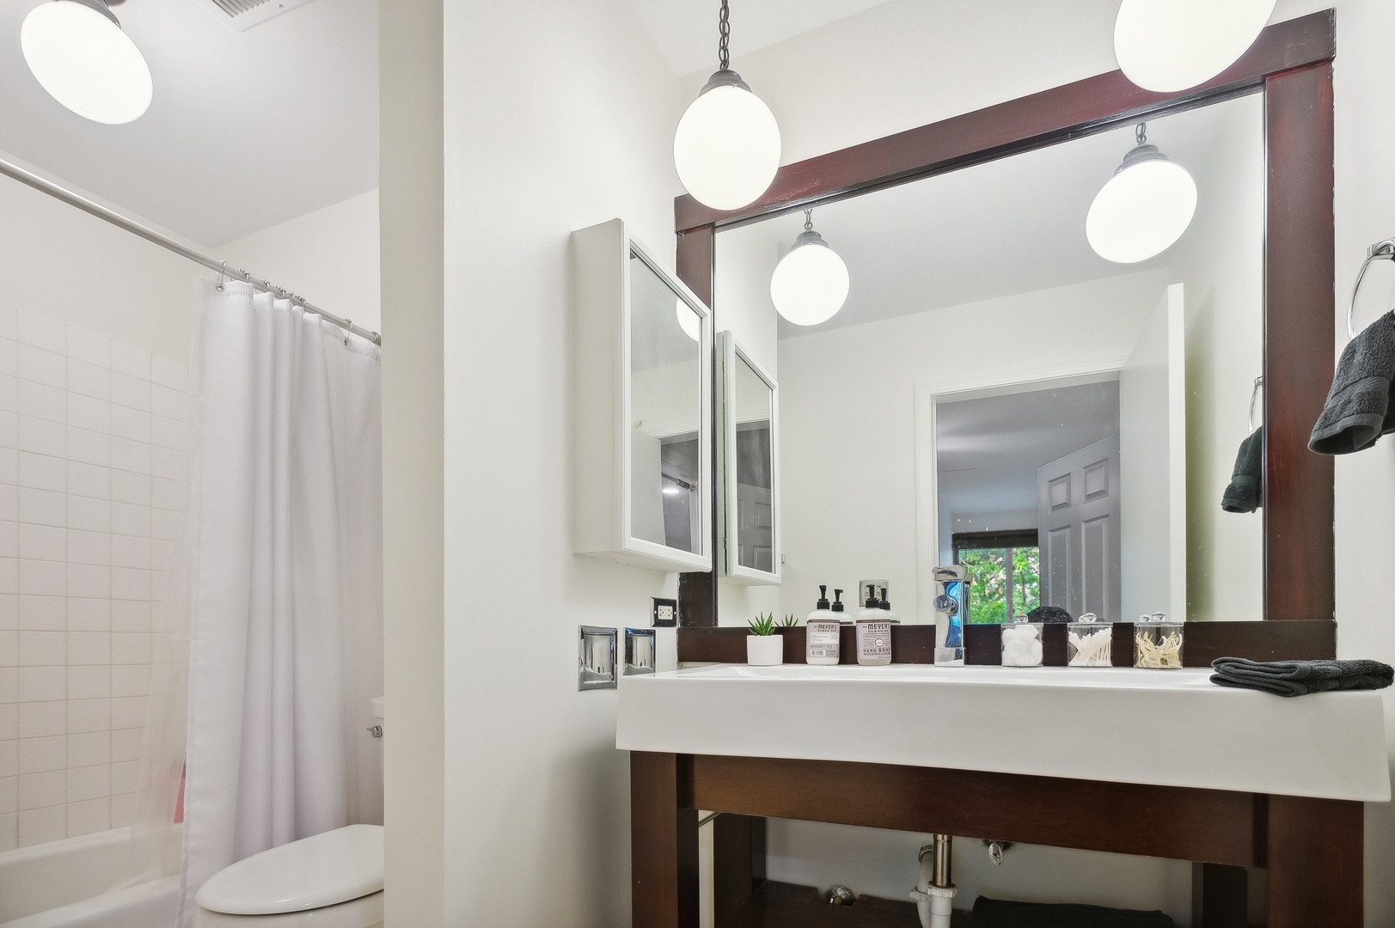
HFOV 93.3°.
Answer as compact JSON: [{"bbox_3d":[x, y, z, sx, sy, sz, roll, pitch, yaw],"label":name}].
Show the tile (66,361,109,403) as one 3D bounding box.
[{"bbox_3d":[-1.970,-0.272,2.133,0.010,0.110,0.108,0,-4,29],"label":"tile"}]

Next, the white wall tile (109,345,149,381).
[{"bbox_3d":[-1.929,-0.355,2.241,0.009,0.105,0.108,-3,-7,27],"label":"white wall tile"}]

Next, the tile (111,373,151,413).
[{"bbox_3d":[-1.932,-0.244,2.246,0.010,0.109,0.111,-1,-7,27],"label":"tile"}]

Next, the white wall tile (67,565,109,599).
[{"bbox_3d":[-1.985,0.383,2.147,0.009,0.108,0.108,-3,-7,27],"label":"white wall tile"}]

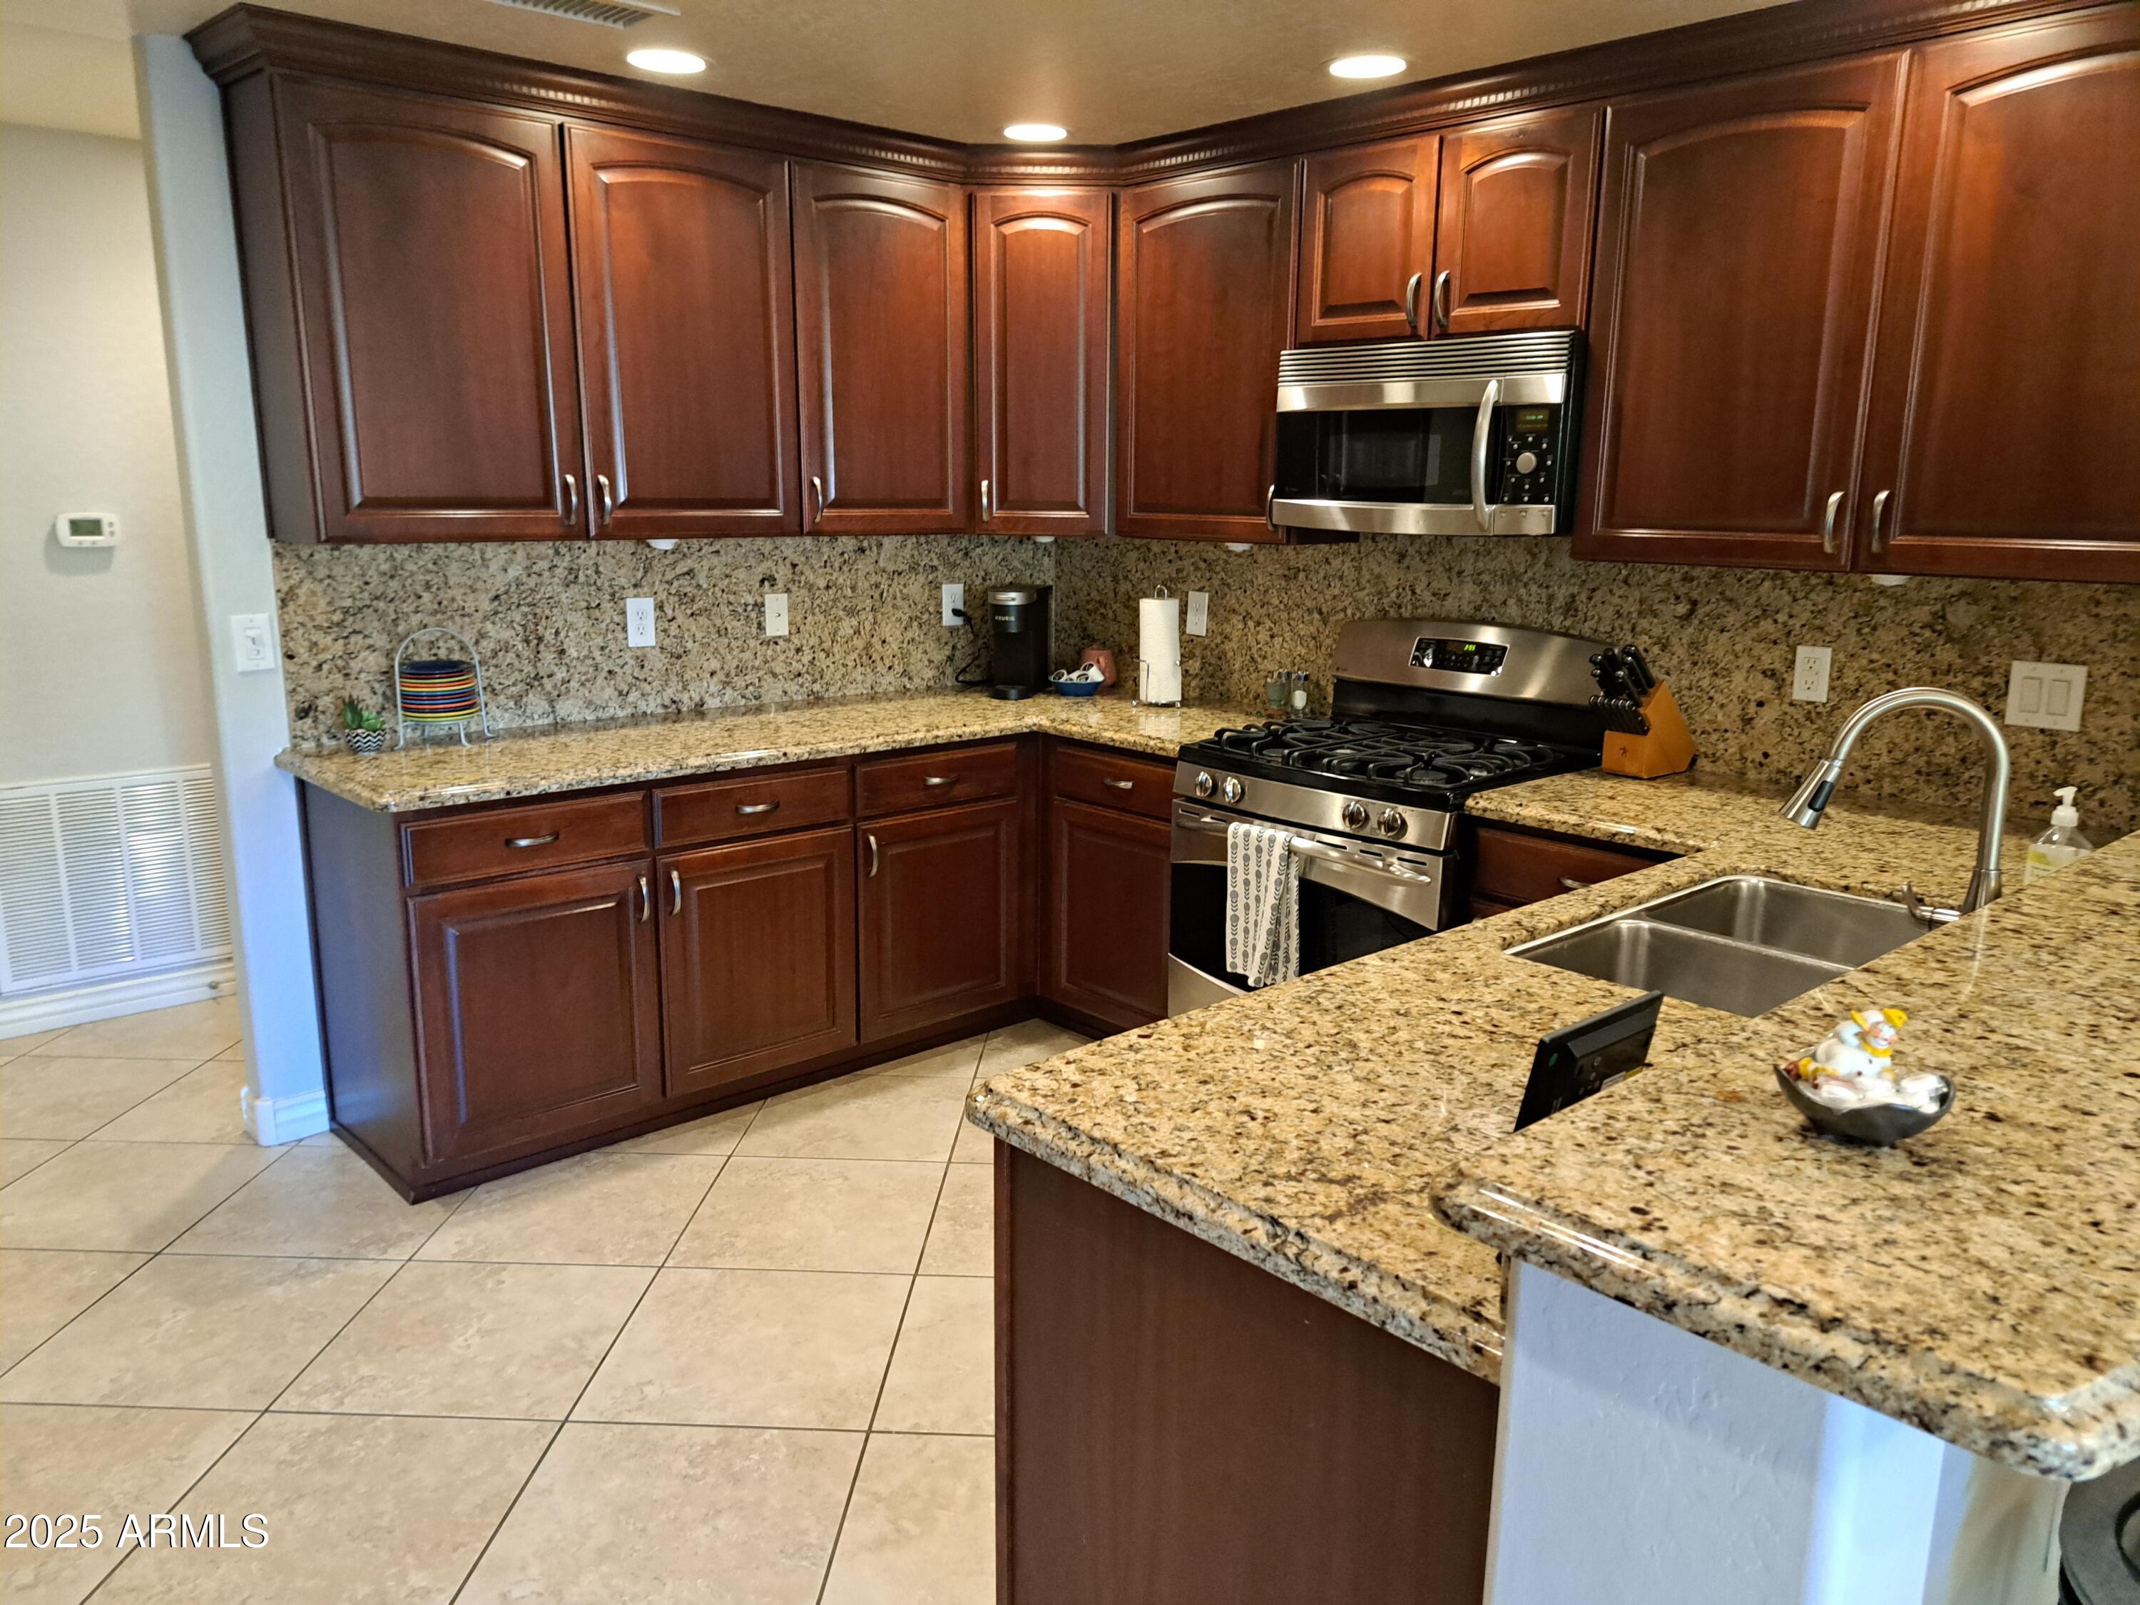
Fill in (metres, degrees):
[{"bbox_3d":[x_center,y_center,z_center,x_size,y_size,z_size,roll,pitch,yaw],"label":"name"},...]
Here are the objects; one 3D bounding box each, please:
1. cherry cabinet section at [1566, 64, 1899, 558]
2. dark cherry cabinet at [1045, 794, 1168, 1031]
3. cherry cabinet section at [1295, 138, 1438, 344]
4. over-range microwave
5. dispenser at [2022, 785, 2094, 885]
[{"bbox_3d":[1.380,-0.933,2.968,0.315,0.895,0.555,-10,16,-42],"label":"cherry cabinet section"},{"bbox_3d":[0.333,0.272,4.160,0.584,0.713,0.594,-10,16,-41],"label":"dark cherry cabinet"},{"bbox_3d":[0.797,-1.302,3.542,0.315,0.425,0.390,-10,16,-42],"label":"cherry cabinet section"},{"bbox_3d":[0.893,-0.837,3.437,0.421,0.421,0.762,-10,16,-41],"label":"over-range microwave"},{"bbox_3d":[1.419,0.076,2.144,0.079,0.205,0.084,2,12,8],"label":"dispenser"}]

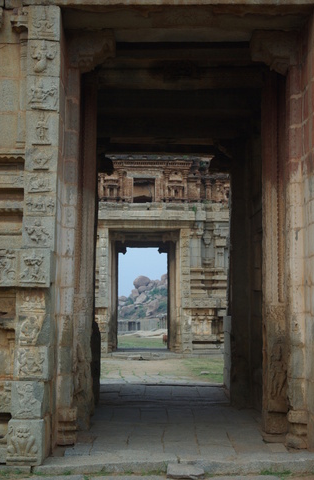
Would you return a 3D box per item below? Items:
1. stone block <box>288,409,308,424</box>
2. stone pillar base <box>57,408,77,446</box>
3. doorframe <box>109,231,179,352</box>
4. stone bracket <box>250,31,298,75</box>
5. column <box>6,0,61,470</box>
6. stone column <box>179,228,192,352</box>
[{"bbox_3d":[1.657,2.089,10.642,0.230,0.190,0.280,0,-5,-1],"label":"stone block"},{"bbox_3d":[-0.983,2.053,9.830,0.200,0.400,0.220,0,-5,0],"label":"stone pillar base"},{"bbox_3d":[-0.515,2.121,36.348,2.830,4.830,1.800,0,-5,-1],"label":"doorframe"},{"bbox_3d":[1.366,-2.115,10.408,0.519,0.514,0.450,0,-5,1],"label":"stone bracket"},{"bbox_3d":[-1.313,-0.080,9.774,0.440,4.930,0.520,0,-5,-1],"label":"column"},{"bbox_3d":[1.140,2.050,35.689,0.450,4.900,0.600,0,-5,-1],"label":"stone column"}]

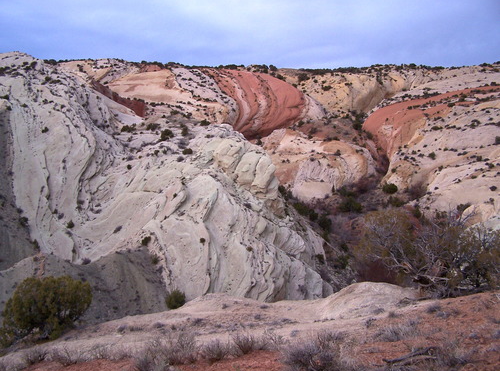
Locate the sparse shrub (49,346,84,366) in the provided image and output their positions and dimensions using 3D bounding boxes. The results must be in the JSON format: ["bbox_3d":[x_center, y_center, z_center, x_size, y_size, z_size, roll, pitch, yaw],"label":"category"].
[{"bbox_3d":[-2.708,2.523,8.100,0.531,0.227,0.452,0,5,0],"label":"sparse shrub"}]

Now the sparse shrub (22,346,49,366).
[{"bbox_3d":[-3.243,2.586,8.300,0.393,0.252,0.334,0,5,0],"label":"sparse shrub"}]

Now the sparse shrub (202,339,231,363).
[{"bbox_3d":[-0.470,2.315,7.700,0.393,0.287,0.334,0,5,0],"label":"sparse shrub"}]

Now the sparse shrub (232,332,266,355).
[{"bbox_3d":[-0.007,2.360,8.200,0.508,0.264,0.432,0,5,0],"label":"sparse shrub"}]

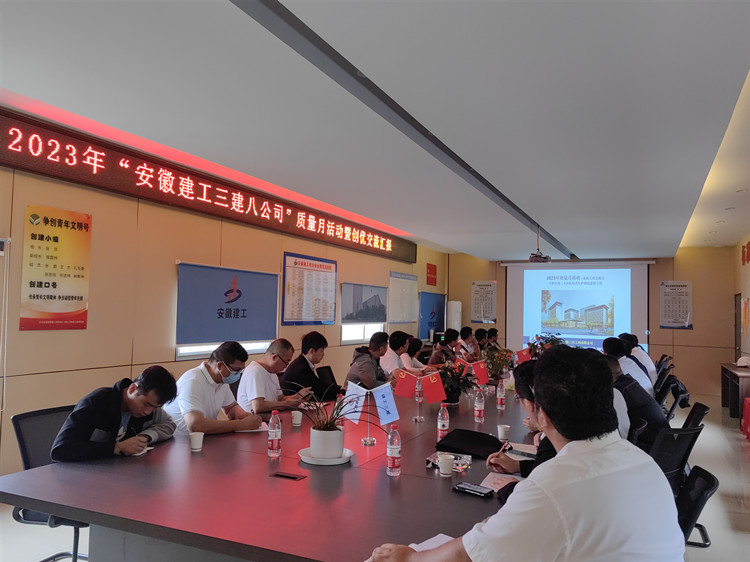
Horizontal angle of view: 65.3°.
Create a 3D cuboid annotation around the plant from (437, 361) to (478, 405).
[{"bbox_3d":[0.705,0.879,5.060,0.380,0.360,0.360,1,-3,0],"label":"plant"}]

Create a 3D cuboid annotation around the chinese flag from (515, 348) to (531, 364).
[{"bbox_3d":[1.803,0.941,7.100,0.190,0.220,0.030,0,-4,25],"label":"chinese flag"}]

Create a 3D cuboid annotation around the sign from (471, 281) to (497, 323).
[{"bbox_3d":[2.557,0.508,13.750,0.600,0.985,0.020,0,-3,25],"label":"sign"}]

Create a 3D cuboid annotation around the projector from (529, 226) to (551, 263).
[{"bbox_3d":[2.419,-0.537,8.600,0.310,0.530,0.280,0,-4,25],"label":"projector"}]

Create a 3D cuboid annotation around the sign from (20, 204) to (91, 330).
[{"bbox_3d":[-2.586,-0.089,4.766,0.020,0.980,0.590,0,-3,25],"label":"sign"}]

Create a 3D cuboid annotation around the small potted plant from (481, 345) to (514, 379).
[{"bbox_3d":[1.416,0.953,6.741,0.360,0.400,0.360,0,-4,25],"label":"small potted plant"}]

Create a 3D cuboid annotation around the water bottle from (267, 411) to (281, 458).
[{"bbox_3d":[-0.536,0.811,3.117,0.065,0.232,0.065,1,-3,0],"label":"water bottle"}]

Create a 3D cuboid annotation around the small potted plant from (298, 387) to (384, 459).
[{"bbox_3d":[-0.188,0.739,3.020,0.490,0.380,0.450,1,-3,0],"label":"small potted plant"}]

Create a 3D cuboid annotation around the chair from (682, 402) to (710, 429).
[{"bbox_3d":[2.111,1.351,4.290,0.570,0.890,0.520,0,-3,23],"label":"chair"}]

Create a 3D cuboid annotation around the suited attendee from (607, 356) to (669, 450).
[{"bbox_3d":[1.750,1.132,4.361,0.780,1.270,0.520,-1,-4,36],"label":"suited attendee"}]

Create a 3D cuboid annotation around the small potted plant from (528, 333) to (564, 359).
[{"bbox_3d":[2.575,1.052,8.791,0.460,0.470,0.450,0,-4,25],"label":"small potted plant"}]

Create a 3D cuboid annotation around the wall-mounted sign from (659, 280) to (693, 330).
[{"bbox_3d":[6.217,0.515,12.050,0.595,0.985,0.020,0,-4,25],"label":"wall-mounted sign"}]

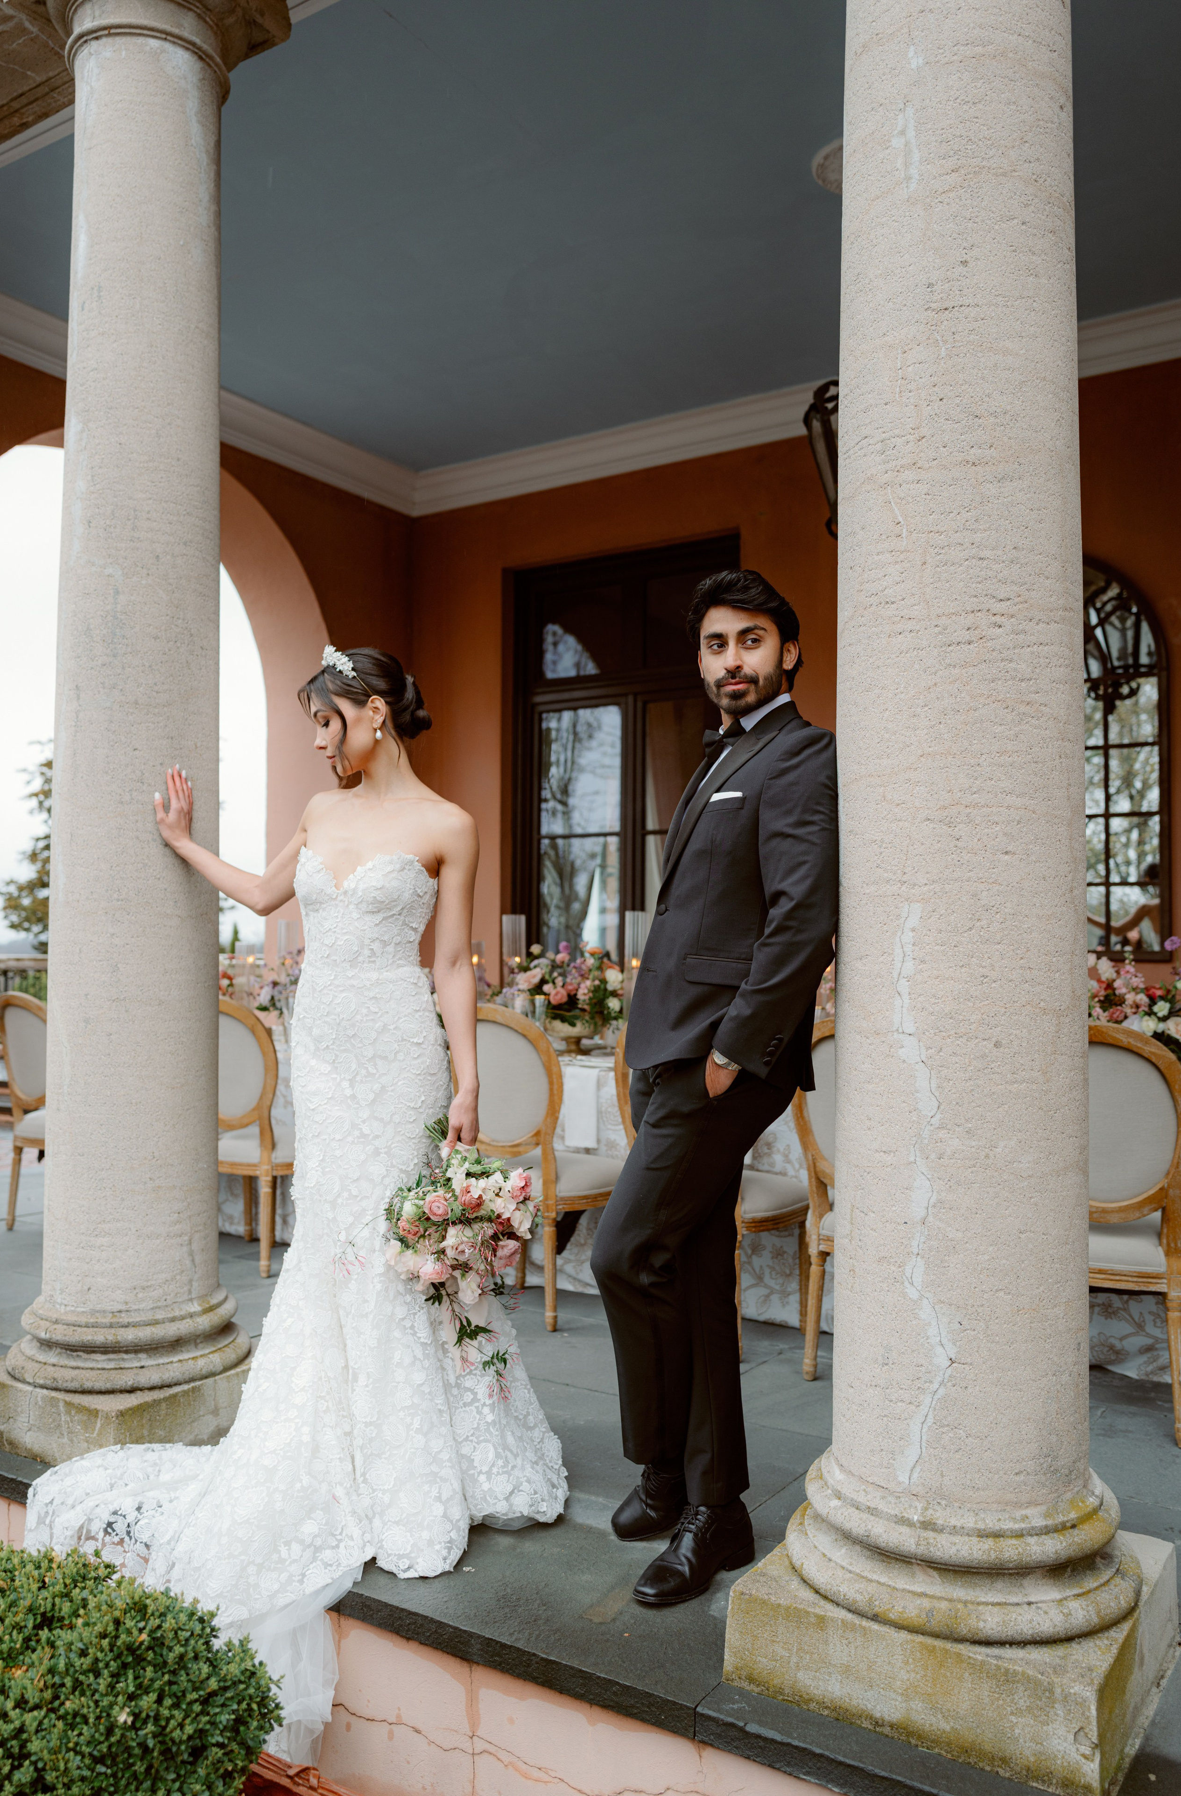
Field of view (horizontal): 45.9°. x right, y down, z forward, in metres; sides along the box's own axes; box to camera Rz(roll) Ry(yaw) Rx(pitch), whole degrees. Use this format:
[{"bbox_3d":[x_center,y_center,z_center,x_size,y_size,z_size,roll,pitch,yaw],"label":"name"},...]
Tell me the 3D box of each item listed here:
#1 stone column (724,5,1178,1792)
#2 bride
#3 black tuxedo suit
[{"bbox_3d":[0.595,-0.502,2.298,0.560,3.450,0.560,-1,-2,32],"label":"stone column"},{"bbox_3d":[-0.600,0.491,2.790,1.100,1.970,0.750,0,-2,9],"label":"bride"},{"bbox_3d":[0.210,0.390,2.550,0.390,1.480,0.550,1,-2,-40],"label":"black tuxedo suit"}]

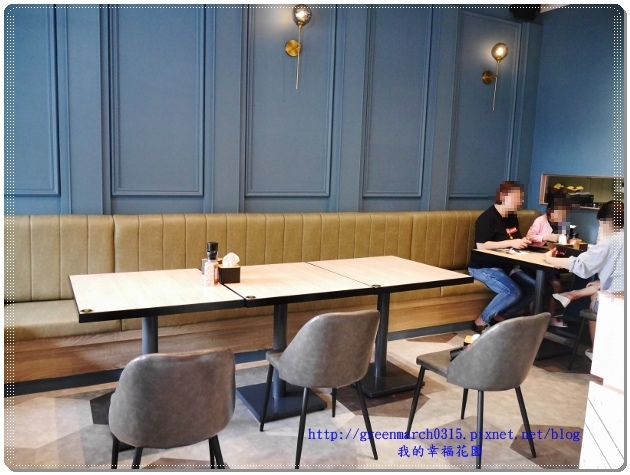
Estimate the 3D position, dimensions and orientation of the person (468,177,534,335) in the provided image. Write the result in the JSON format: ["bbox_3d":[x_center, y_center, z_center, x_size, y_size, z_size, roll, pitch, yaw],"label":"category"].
[{"bbox_3d":[1.634,0.182,4.519,0.467,1.336,0.695,-2,8,-29],"label":"person"}]

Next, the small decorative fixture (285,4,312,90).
[{"bbox_3d":[-0.116,-1.513,4.072,0.164,0.651,0.184,-2,8,-29],"label":"small decorative fixture"}]

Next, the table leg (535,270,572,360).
[{"bbox_3d":[1.839,0.546,4.226,0.417,0.700,0.467,-2,8,-29],"label":"table leg"}]

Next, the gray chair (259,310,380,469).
[{"bbox_3d":[0.033,0.667,2.510,0.457,0.765,0.527,-1,8,-25],"label":"gray chair"}]

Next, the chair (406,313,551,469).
[{"bbox_3d":[0.794,0.690,2.526,0.457,0.765,0.527,-3,9,-35],"label":"chair"}]

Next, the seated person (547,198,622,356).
[{"bbox_3d":[2.053,0.343,3.778,0.477,1.227,0.815,-2,8,-29],"label":"seated person"}]

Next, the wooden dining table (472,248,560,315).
[{"bbox_3d":[1.865,0.520,4.260,0.755,0.745,0.834,-2,8,-29],"label":"wooden dining table"}]

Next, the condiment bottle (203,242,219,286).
[{"bbox_3d":[-0.559,0.139,2.761,0.058,0.221,0.058,3,7,11],"label":"condiment bottle"}]

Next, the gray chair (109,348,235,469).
[{"bbox_3d":[-0.526,0.716,1.960,0.457,0.765,0.527,-1,8,-20],"label":"gray chair"}]

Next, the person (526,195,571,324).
[{"bbox_3d":[2.236,0.201,4.932,0.417,1.237,0.596,-2,8,-29],"label":"person"}]

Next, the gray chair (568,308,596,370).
[{"bbox_3d":[2.168,0.609,3.542,0.457,0.765,0.527,-2,8,-29],"label":"gray chair"}]

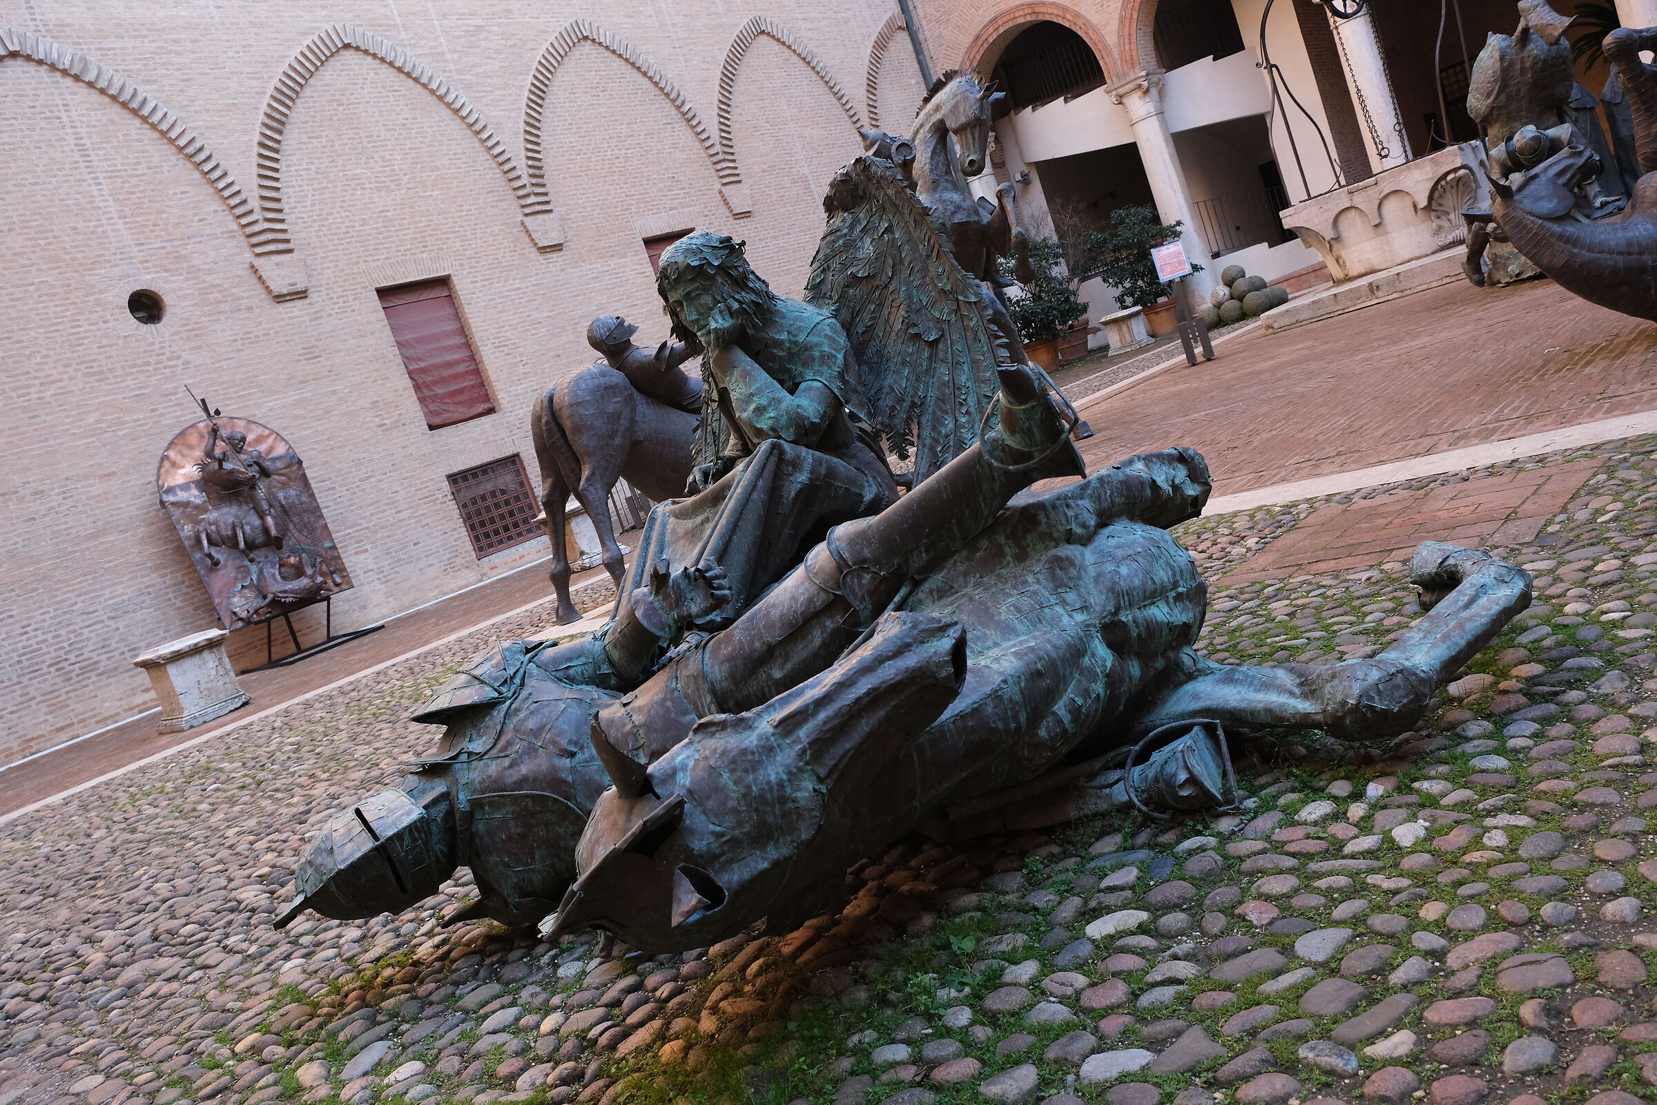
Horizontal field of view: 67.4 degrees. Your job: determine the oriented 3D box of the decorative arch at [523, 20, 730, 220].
[{"bbox_3d":[-3.511,-7.305,20.415,0.200,3.020,4.710,-11,10,46],"label":"decorative arch"}]

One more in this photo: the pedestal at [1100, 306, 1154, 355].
[{"bbox_3d":[5.337,-3.930,22.202,0.660,0.640,0.570,-11,10,46],"label":"pedestal"}]

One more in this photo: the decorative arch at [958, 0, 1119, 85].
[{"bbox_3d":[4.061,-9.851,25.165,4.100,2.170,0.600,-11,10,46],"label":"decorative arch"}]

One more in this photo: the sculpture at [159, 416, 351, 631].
[{"bbox_3d":[-7.053,-0.470,15.154,1.700,2.460,0.380,-25,3,-43],"label":"sculpture"}]

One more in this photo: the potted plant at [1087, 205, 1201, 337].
[{"bbox_3d":[6.104,-5.452,23.882,1.950,2.600,1.750,-11,10,46],"label":"potted plant"}]

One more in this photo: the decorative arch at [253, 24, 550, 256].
[{"bbox_3d":[-6.280,-6.000,17.525,0.200,3.020,4.770,-11,10,46],"label":"decorative arch"}]

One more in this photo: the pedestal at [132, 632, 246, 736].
[{"bbox_3d":[-5.773,1.191,11.299,0.670,0.680,0.660,-11,10,46],"label":"pedestal"}]

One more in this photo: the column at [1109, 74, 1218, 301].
[{"bbox_3d":[6.624,-6.861,24.132,0.880,4.800,0.880,-11,10,46],"label":"column"}]

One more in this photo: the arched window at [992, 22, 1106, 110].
[{"bbox_3d":[4.241,-9.784,25.240,3.100,1.800,0.450,-11,10,46],"label":"arched window"}]

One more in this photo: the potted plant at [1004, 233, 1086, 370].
[{"bbox_3d":[4.227,-4.882,24.773,1.600,2.500,1.550,-11,10,46],"label":"potted plant"}]

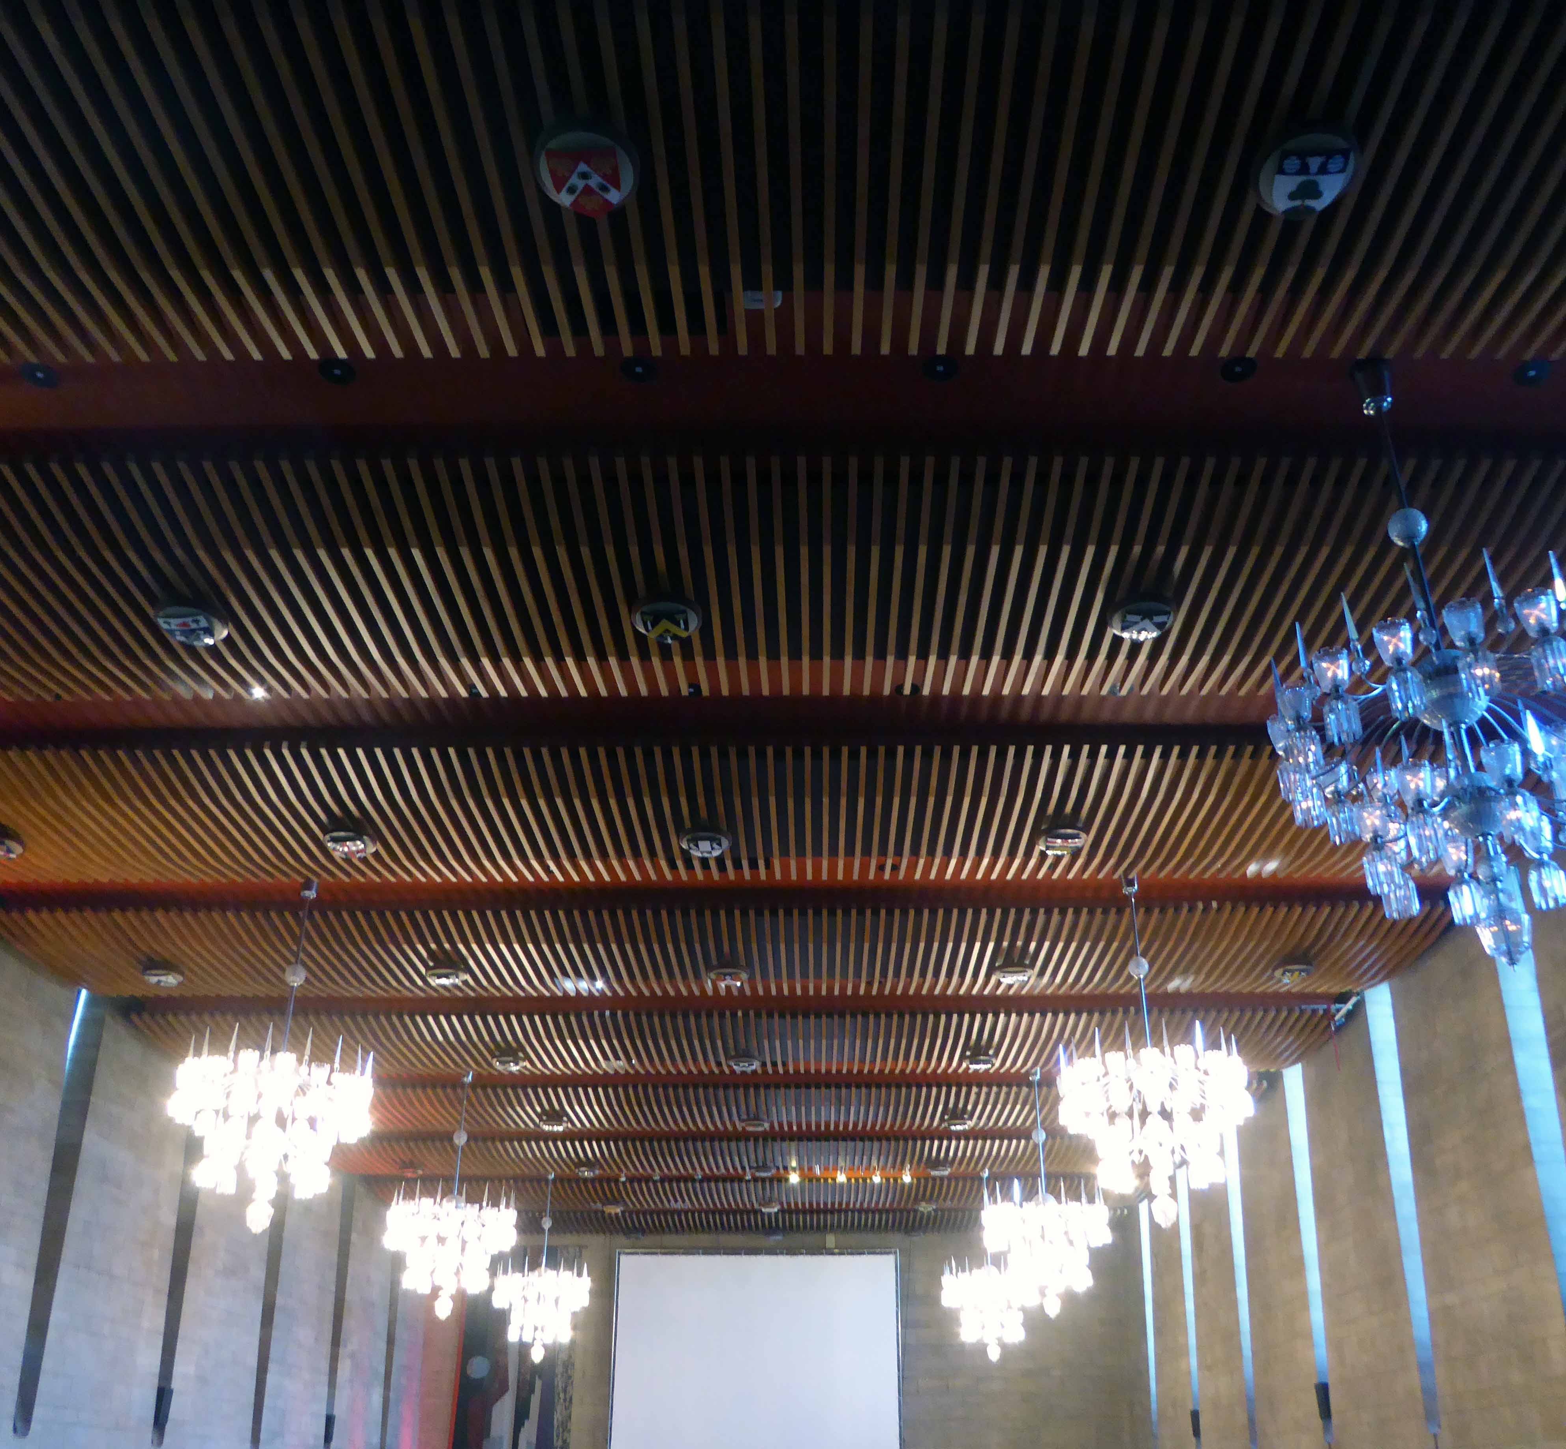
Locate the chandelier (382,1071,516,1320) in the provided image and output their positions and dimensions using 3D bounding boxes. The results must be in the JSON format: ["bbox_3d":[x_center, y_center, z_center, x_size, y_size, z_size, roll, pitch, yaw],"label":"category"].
[{"bbox_3d":[-4.459,6.235,19.004,1.777,3.341,1.777,0,-29,2],"label":"chandelier"}]

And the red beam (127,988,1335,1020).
[{"bbox_3d":[-0.548,3.141,16.648,14.145,0.293,0.966,0,-29,2],"label":"red beam"}]

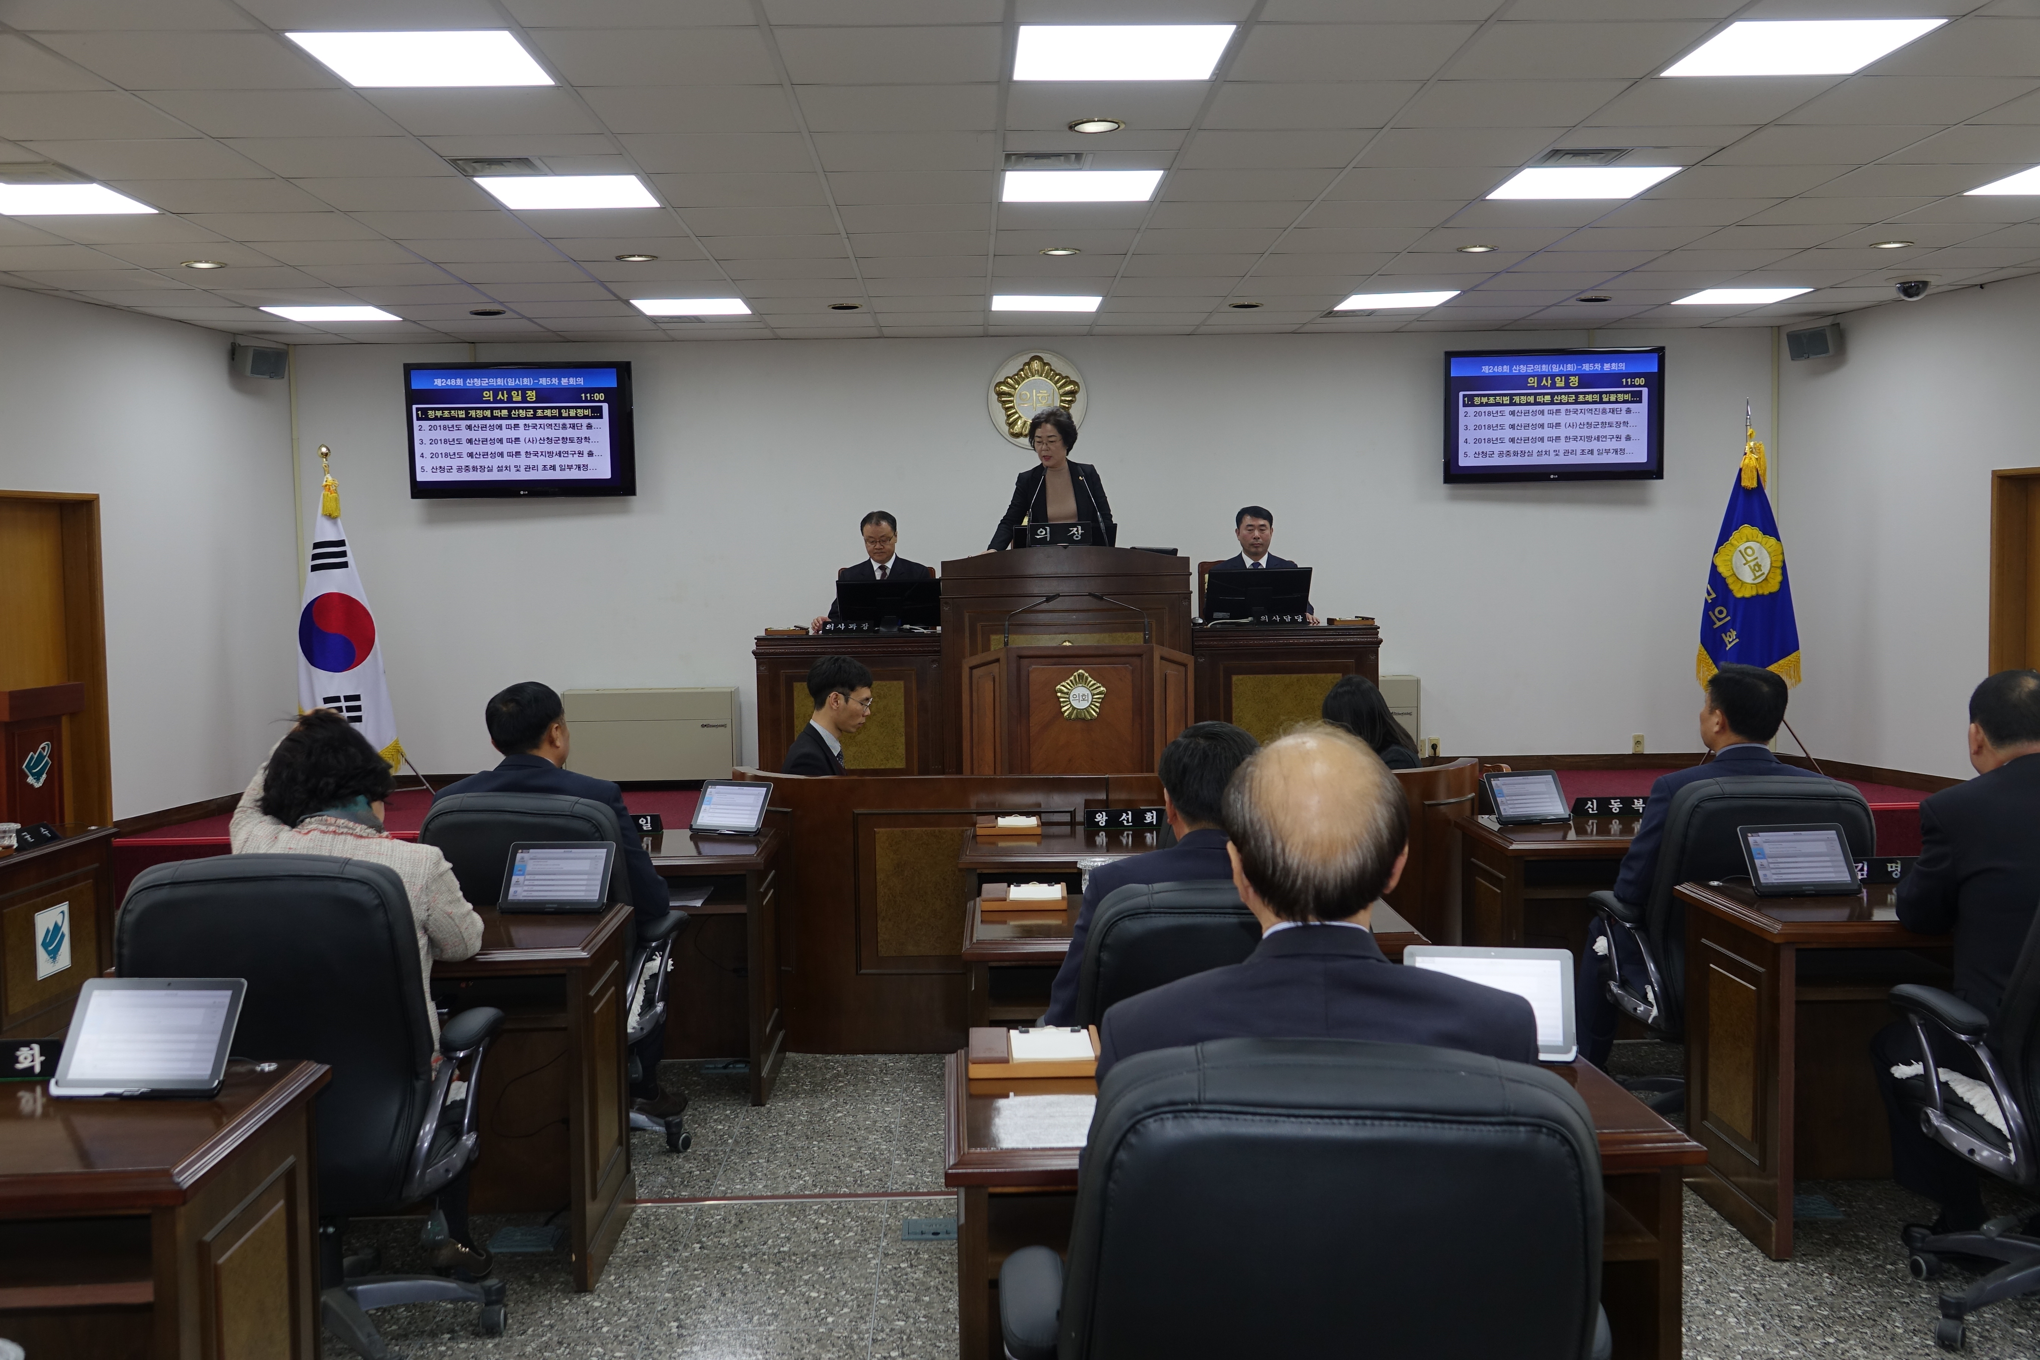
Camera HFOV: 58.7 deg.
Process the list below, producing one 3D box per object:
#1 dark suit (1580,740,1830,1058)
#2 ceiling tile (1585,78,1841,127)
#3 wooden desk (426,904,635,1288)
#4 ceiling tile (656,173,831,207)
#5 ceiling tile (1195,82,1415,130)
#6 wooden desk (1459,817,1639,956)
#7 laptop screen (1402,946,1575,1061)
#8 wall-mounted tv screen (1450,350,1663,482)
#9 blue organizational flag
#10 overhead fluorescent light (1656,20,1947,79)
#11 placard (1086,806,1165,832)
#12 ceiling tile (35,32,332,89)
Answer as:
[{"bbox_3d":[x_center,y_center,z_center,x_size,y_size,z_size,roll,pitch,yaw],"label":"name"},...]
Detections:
[{"bbox_3d":[1.895,0.615,5.023,0.580,0.920,0.660,-1,4,-10],"label":"dark suit"},{"bbox_3d":[2.105,-1.766,5.530,0.595,0.020,0.585,-1,4,-2],"label":"ceiling tile"},{"bbox_3d":[-1.434,0.938,4.177,1.020,0.710,0.610,-1,4,-2],"label":"wooden desk"},{"bbox_3d":[-0.986,-1.757,6.481,0.600,0.020,0.585,-1,4,-2],"label":"ceiling tile"},{"bbox_3d":[0.857,-1.713,5.383,0.590,0.020,0.575,-1,4,-2],"label":"ceiling tile"},{"bbox_3d":[2.036,0.854,6.004,1.040,0.744,0.580,-1,4,-2],"label":"wooden desk"},{"bbox_3d":[0.769,0.526,2.961,0.266,0.183,0.012,0,-23,10],"label":"laptop screen"},{"bbox_3d":[3.179,-1.573,10.820,1.298,0.782,0.080,-1,5,2],"label":"wall-mounted tv screen"},{"bbox_3d":[4.248,-0.735,10.563,0.580,1.600,0.340,0,4,10],"label":"blue organizational flag"},{"bbox_3d":[2.122,-1.740,4.951,0.580,0.050,0.570,-1,4,-2],"label":"overhead fluorescent light"},{"bbox_3d":[0.336,0.438,5.710,0.258,0.066,0.060,-1,4,0],"label":"placard"},{"bbox_3d":[-2.223,-1.677,4.889,0.598,0.020,0.592,-1,4,-2],"label":"ceiling tile"}]

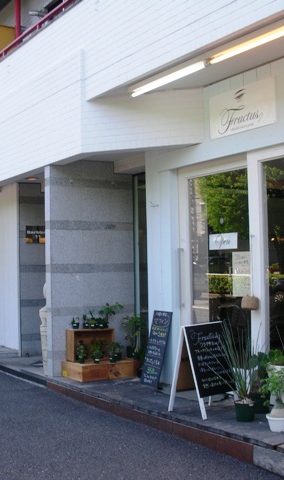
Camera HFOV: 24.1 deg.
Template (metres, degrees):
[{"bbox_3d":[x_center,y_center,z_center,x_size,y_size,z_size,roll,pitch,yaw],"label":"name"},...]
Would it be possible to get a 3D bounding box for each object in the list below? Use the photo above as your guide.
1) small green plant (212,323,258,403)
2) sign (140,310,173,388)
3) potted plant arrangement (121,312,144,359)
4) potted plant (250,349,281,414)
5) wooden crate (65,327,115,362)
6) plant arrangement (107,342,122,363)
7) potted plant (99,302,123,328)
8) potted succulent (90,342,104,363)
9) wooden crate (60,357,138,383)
[{"bbox_3d":[0.769,1.011,5.447,0.385,0.691,0.340,-1,-2,8],"label":"small green plant"},{"bbox_3d":[0.157,1.159,7.092,0.030,0.797,0.373,16,-10,-28],"label":"sign"},{"bbox_3d":[-0.119,1.194,8.319,0.270,0.540,0.270,-1,-3,-1],"label":"potted plant arrangement"},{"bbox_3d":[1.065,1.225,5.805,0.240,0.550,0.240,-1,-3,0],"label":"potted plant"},{"bbox_3d":[-0.606,1.243,7.921,0.500,0.345,0.180,0,-2,-28],"label":"wooden crate"},{"bbox_3d":[-0.316,1.293,7.650,0.169,0.223,0.170,0,-3,-33],"label":"plant arrangement"},{"bbox_3d":[-0.392,0.939,8.282,0.270,0.300,0.240,-1,-3,-3],"label":"potted plant"},{"bbox_3d":[-0.511,1.286,7.594,0.165,0.234,0.140,-1,-2,-4],"label":"potted succulent"},{"bbox_3d":[-0.508,1.496,7.673,0.670,0.180,0.480,0,-3,-33],"label":"wooden crate"}]

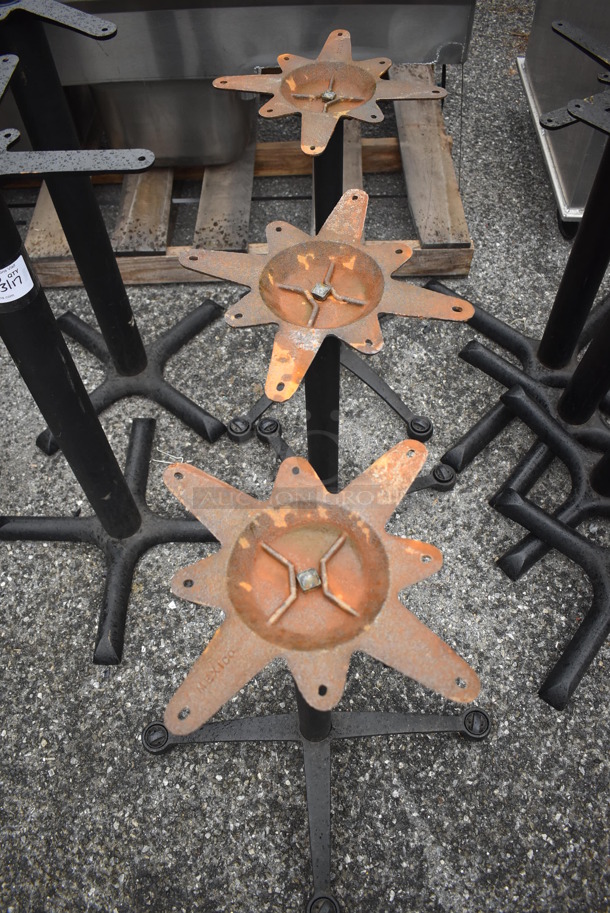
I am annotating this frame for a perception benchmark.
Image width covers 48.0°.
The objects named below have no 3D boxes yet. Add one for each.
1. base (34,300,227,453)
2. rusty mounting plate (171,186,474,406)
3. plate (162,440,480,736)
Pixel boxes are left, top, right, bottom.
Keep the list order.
[{"bbox_3d":[-0.431,-0.225,1.735,0.490,0.060,0.490,-5,57,-2],"label":"base"},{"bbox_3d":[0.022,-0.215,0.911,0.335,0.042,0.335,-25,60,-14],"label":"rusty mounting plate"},{"bbox_3d":[0.004,0.118,0.679,0.281,0.030,0.281,-6,57,-2],"label":"plate"}]

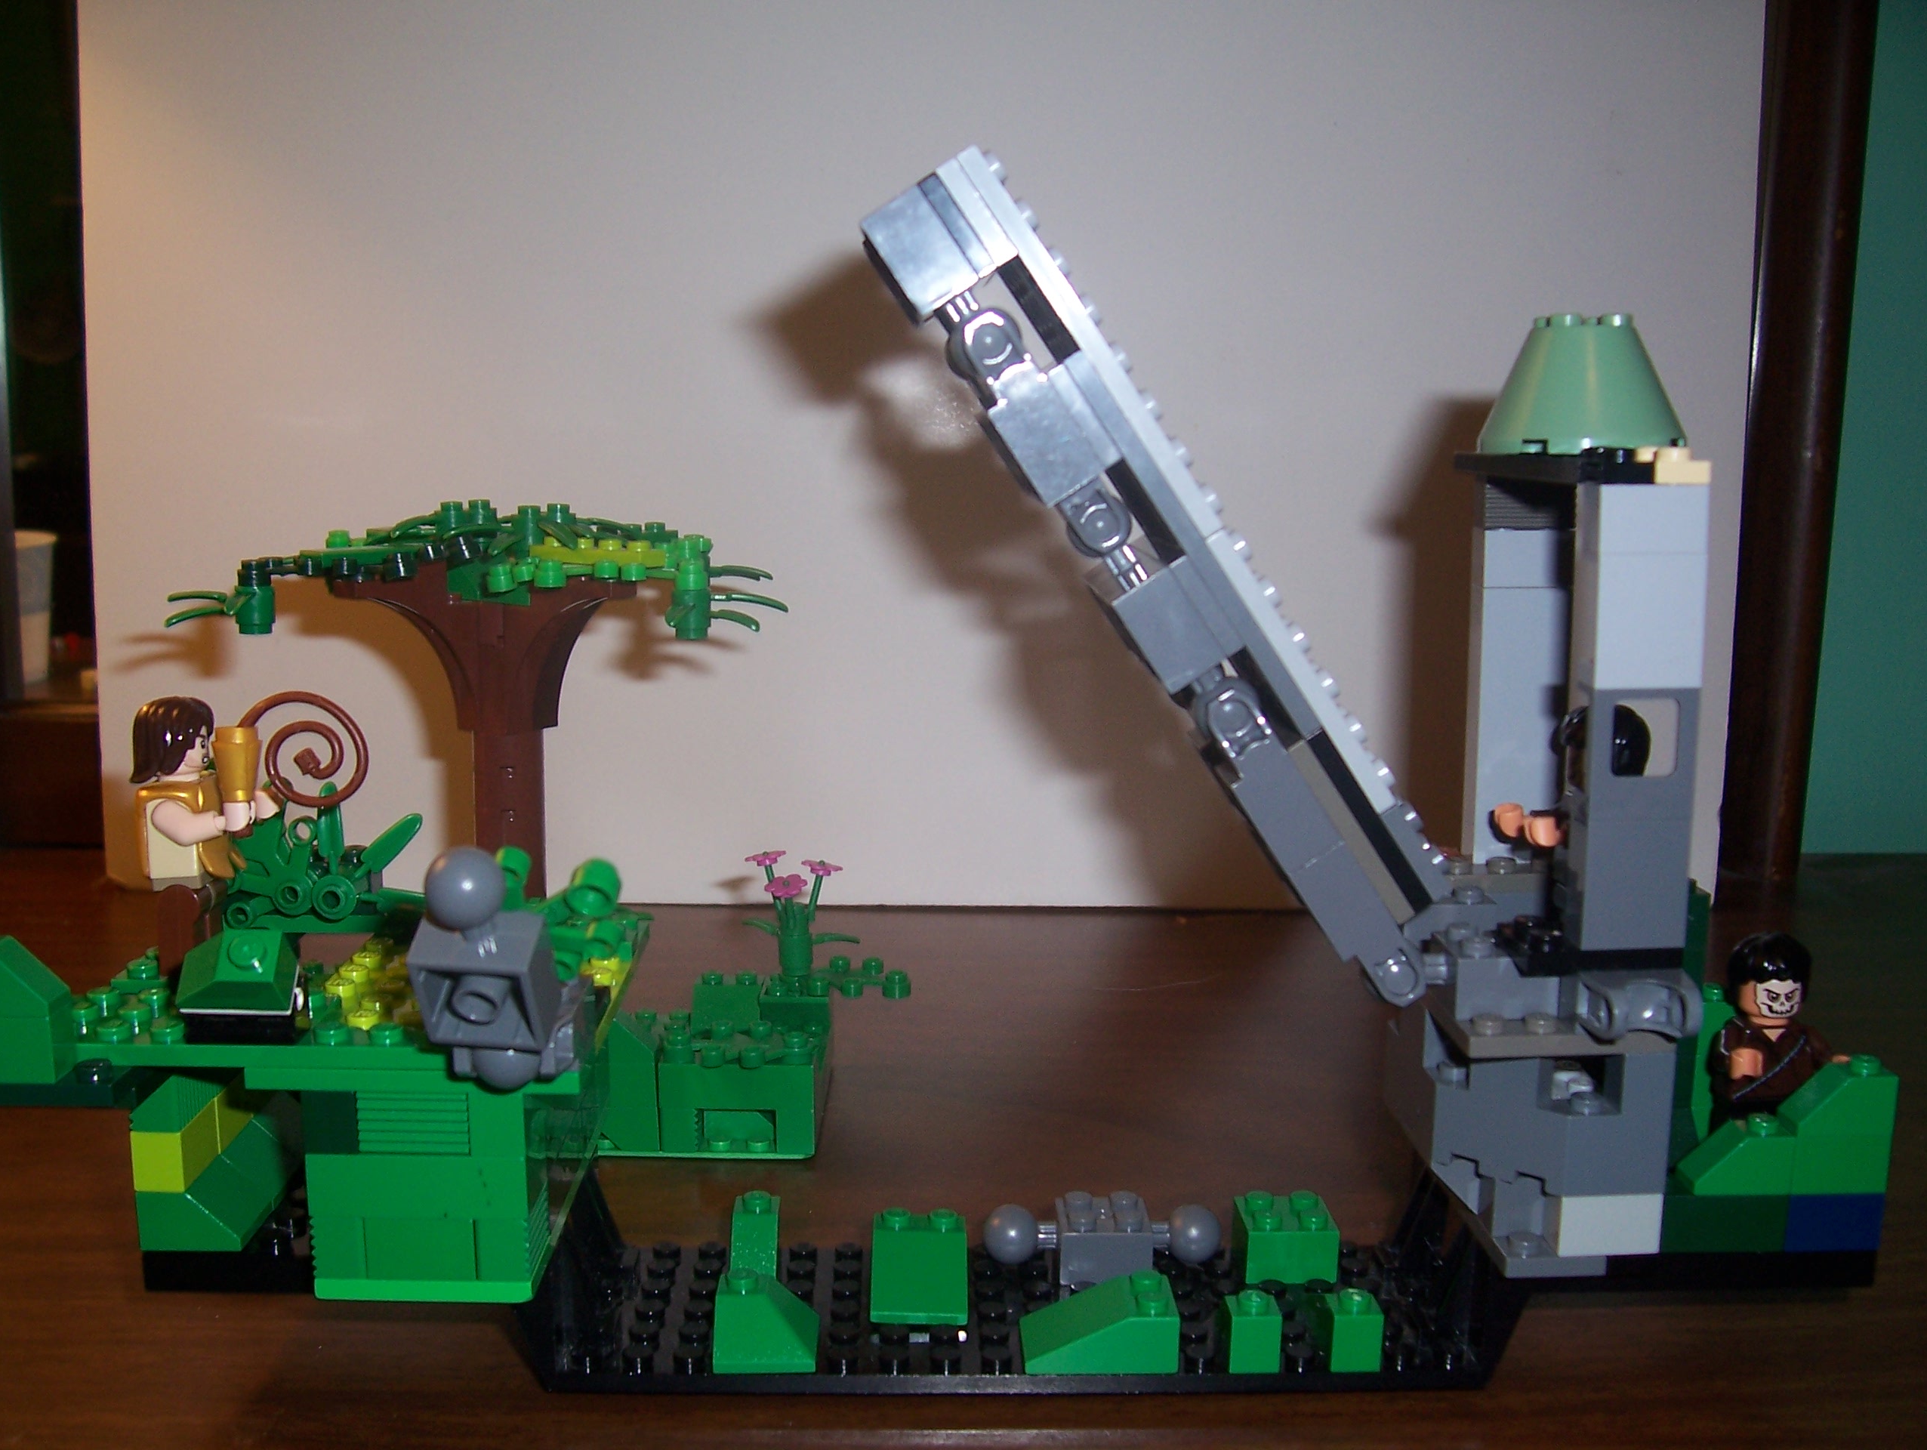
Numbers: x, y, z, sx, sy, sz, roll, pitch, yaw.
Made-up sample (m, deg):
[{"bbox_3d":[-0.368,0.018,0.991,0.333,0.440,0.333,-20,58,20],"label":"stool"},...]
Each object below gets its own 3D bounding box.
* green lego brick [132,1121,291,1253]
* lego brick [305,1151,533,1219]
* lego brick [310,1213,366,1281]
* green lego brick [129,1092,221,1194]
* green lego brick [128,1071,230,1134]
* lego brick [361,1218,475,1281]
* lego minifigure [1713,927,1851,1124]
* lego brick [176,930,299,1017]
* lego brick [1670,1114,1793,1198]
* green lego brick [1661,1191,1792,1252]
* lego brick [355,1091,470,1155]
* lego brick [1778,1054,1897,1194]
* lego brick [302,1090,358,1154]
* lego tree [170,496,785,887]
[{"bbox_3d":[-0.118,0.073,0.304,0.016,0.010,0.030,1,9,-2],"label":"green lego brick"},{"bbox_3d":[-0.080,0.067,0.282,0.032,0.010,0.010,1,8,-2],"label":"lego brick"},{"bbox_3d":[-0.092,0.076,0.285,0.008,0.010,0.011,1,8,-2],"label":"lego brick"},{"bbox_3d":[-0.122,0.064,0.295,0.008,0.010,0.016,1,9,-2],"label":"green lego brick"},{"bbox_3d":[-0.122,0.055,0.293,0.008,0.010,0.016,1,9,-2],"label":"green lego brick"},{"bbox_3d":[-0.079,0.075,0.279,0.016,0.010,0.009,1,9,-2],"label":"lego brick"},{"bbox_3d":[0.132,0.056,0.311,0.024,0.043,0.015,1,8,-2],"label":"lego minifigure"},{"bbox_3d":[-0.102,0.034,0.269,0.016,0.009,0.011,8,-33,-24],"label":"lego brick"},{"bbox_3d":[0.122,0.068,0.300,0.016,0.011,0.008,1,8,-2],"label":"lego brick"},{"bbox_3d":[0.118,0.077,0.302,0.024,0.010,0.009,1,9,-2],"label":"green lego brick"},{"bbox_3d":[-0.080,0.057,0.279,0.016,0.010,0.008,1,8,-2],"label":"lego brick"},{"bbox_3d":[0.137,0.063,0.300,0.016,0.021,0.008,1,9,-2],"label":"lego brick"},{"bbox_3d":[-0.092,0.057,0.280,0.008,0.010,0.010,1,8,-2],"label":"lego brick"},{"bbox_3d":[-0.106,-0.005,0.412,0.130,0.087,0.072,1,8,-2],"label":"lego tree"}]

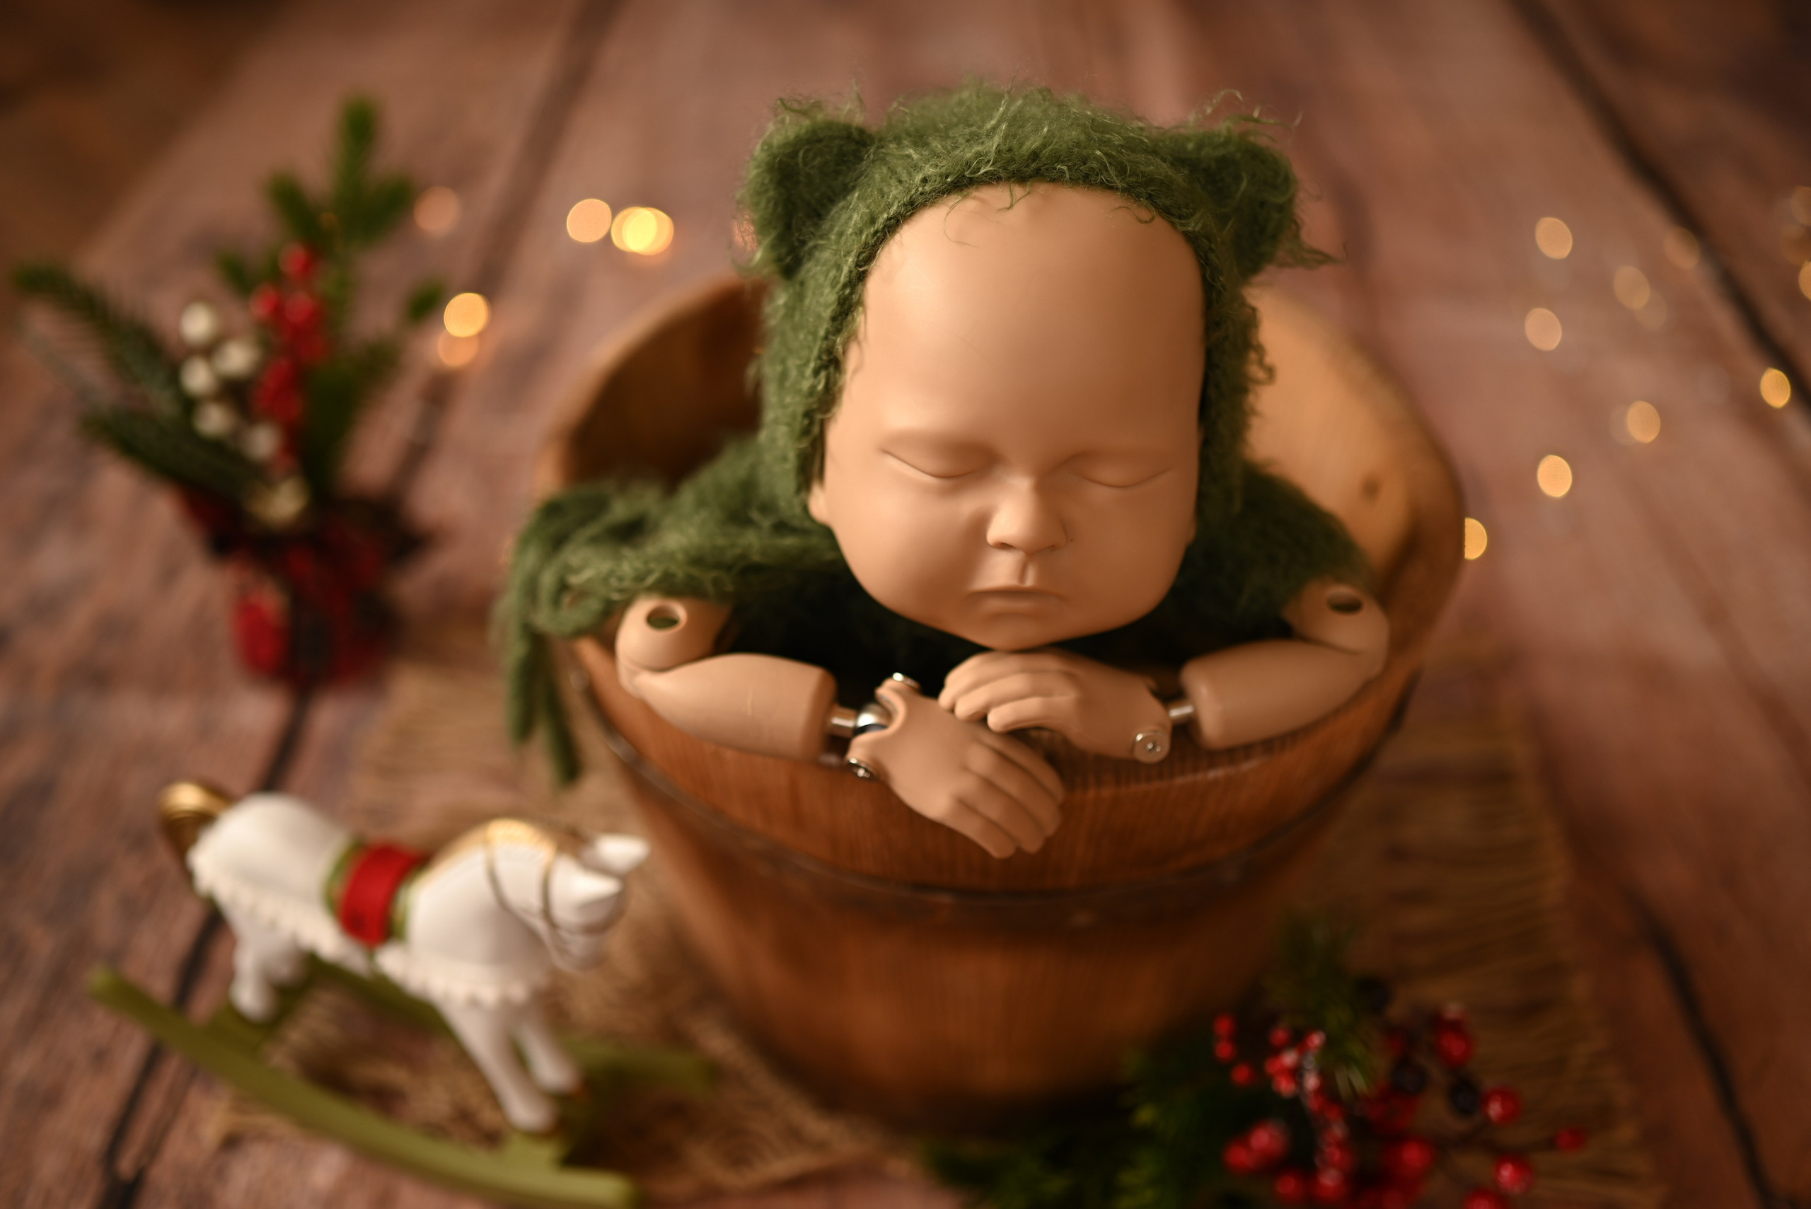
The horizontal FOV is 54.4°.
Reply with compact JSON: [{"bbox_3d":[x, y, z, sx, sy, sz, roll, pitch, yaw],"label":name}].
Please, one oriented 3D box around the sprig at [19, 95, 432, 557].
[{"bbox_3d":[-0.255,-0.105,0.680,0.157,0.178,0.115,0,41,0],"label":"sprig"}]

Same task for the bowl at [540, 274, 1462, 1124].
[{"bbox_3d":[0.028,0.027,0.603,0.280,0.188,0.280,0,41,0],"label":"bowl"}]

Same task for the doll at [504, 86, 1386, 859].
[{"bbox_3d":[0.012,-0.012,0.519,0.225,0.280,0.220,0,41,0],"label":"doll"}]

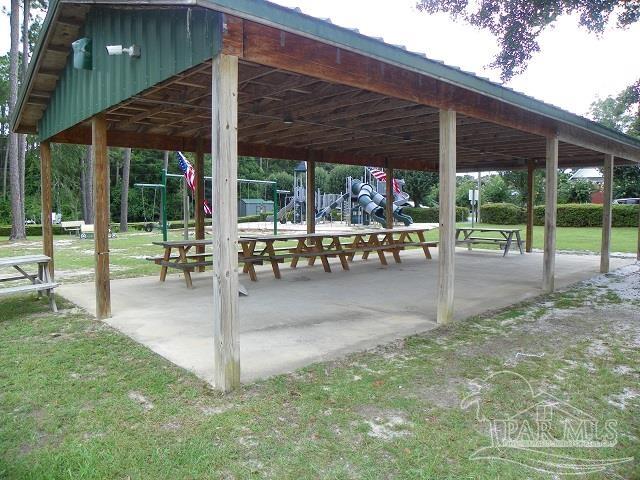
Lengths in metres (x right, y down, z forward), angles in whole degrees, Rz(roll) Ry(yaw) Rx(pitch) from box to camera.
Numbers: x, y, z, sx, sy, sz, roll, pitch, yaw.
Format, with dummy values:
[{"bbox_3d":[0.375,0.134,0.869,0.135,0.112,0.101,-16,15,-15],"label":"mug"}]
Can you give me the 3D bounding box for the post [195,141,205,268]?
[{"bbox_3d":[-2.549,-0.621,10.190,0.145,2.620,0.145,-4,6,-42],"label":"post"}]

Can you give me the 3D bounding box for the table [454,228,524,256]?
[{"bbox_3d":[4.821,0.034,13.951,1.420,0.740,1.950,-4,6,-42],"label":"table"}]

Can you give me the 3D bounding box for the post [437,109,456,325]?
[{"bbox_3d":[1.487,-0.275,5.629,0.145,2.517,0.145,-4,6,-42],"label":"post"}]

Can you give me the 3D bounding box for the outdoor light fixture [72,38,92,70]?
[{"bbox_3d":[-2.818,-2.201,5.704,0.170,0.345,0.210,-4,6,-42],"label":"outdoor light fixture"}]

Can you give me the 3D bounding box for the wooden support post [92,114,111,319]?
[{"bbox_3d":[-2.677,-0.272,5.897,0.145,2.570,0.145,-4,6,-42],"label":"wooden support post"}]

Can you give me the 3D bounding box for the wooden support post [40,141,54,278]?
[{"bbox_3d":[-4.603,-0.427,8.156,0.145,2.560,0.145,-4,6,-42],"label":"wooden support post"}]

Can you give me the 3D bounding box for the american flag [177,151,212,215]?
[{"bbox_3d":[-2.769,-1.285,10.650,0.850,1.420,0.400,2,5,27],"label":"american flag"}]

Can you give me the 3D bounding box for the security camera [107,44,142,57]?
[{"bbox_3d":[-1.824,-1.757,4.462,0.300,0.115,0.095,-14,13,-41],"label":"security camera"}]

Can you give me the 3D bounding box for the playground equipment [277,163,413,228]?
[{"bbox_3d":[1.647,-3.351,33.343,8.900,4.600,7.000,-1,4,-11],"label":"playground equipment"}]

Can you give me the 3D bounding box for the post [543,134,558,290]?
[{"bbox_3d":[3.715,-0.411,7.741,0.145,2.517,0.145,-4,6,-42],"label":"post"}]

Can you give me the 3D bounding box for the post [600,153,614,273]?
[{"bbox_3d":[5.914,-0.535,9.889,0.145,2.517,0.145,-4,6,-42],"label":"post"}]

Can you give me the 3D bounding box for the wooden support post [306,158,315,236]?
[{"bbox_3d":[-0.229,-0.766,12.226,0.145,2.600,0.145,-4,6,-42],"label":"wooden support post"}]

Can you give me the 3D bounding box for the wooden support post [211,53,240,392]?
[{"bbox_3d":[-0.708,-0.102,3.638,0.145,2.560,0.145,-4,6,-42],"label":"wooden support post"}]

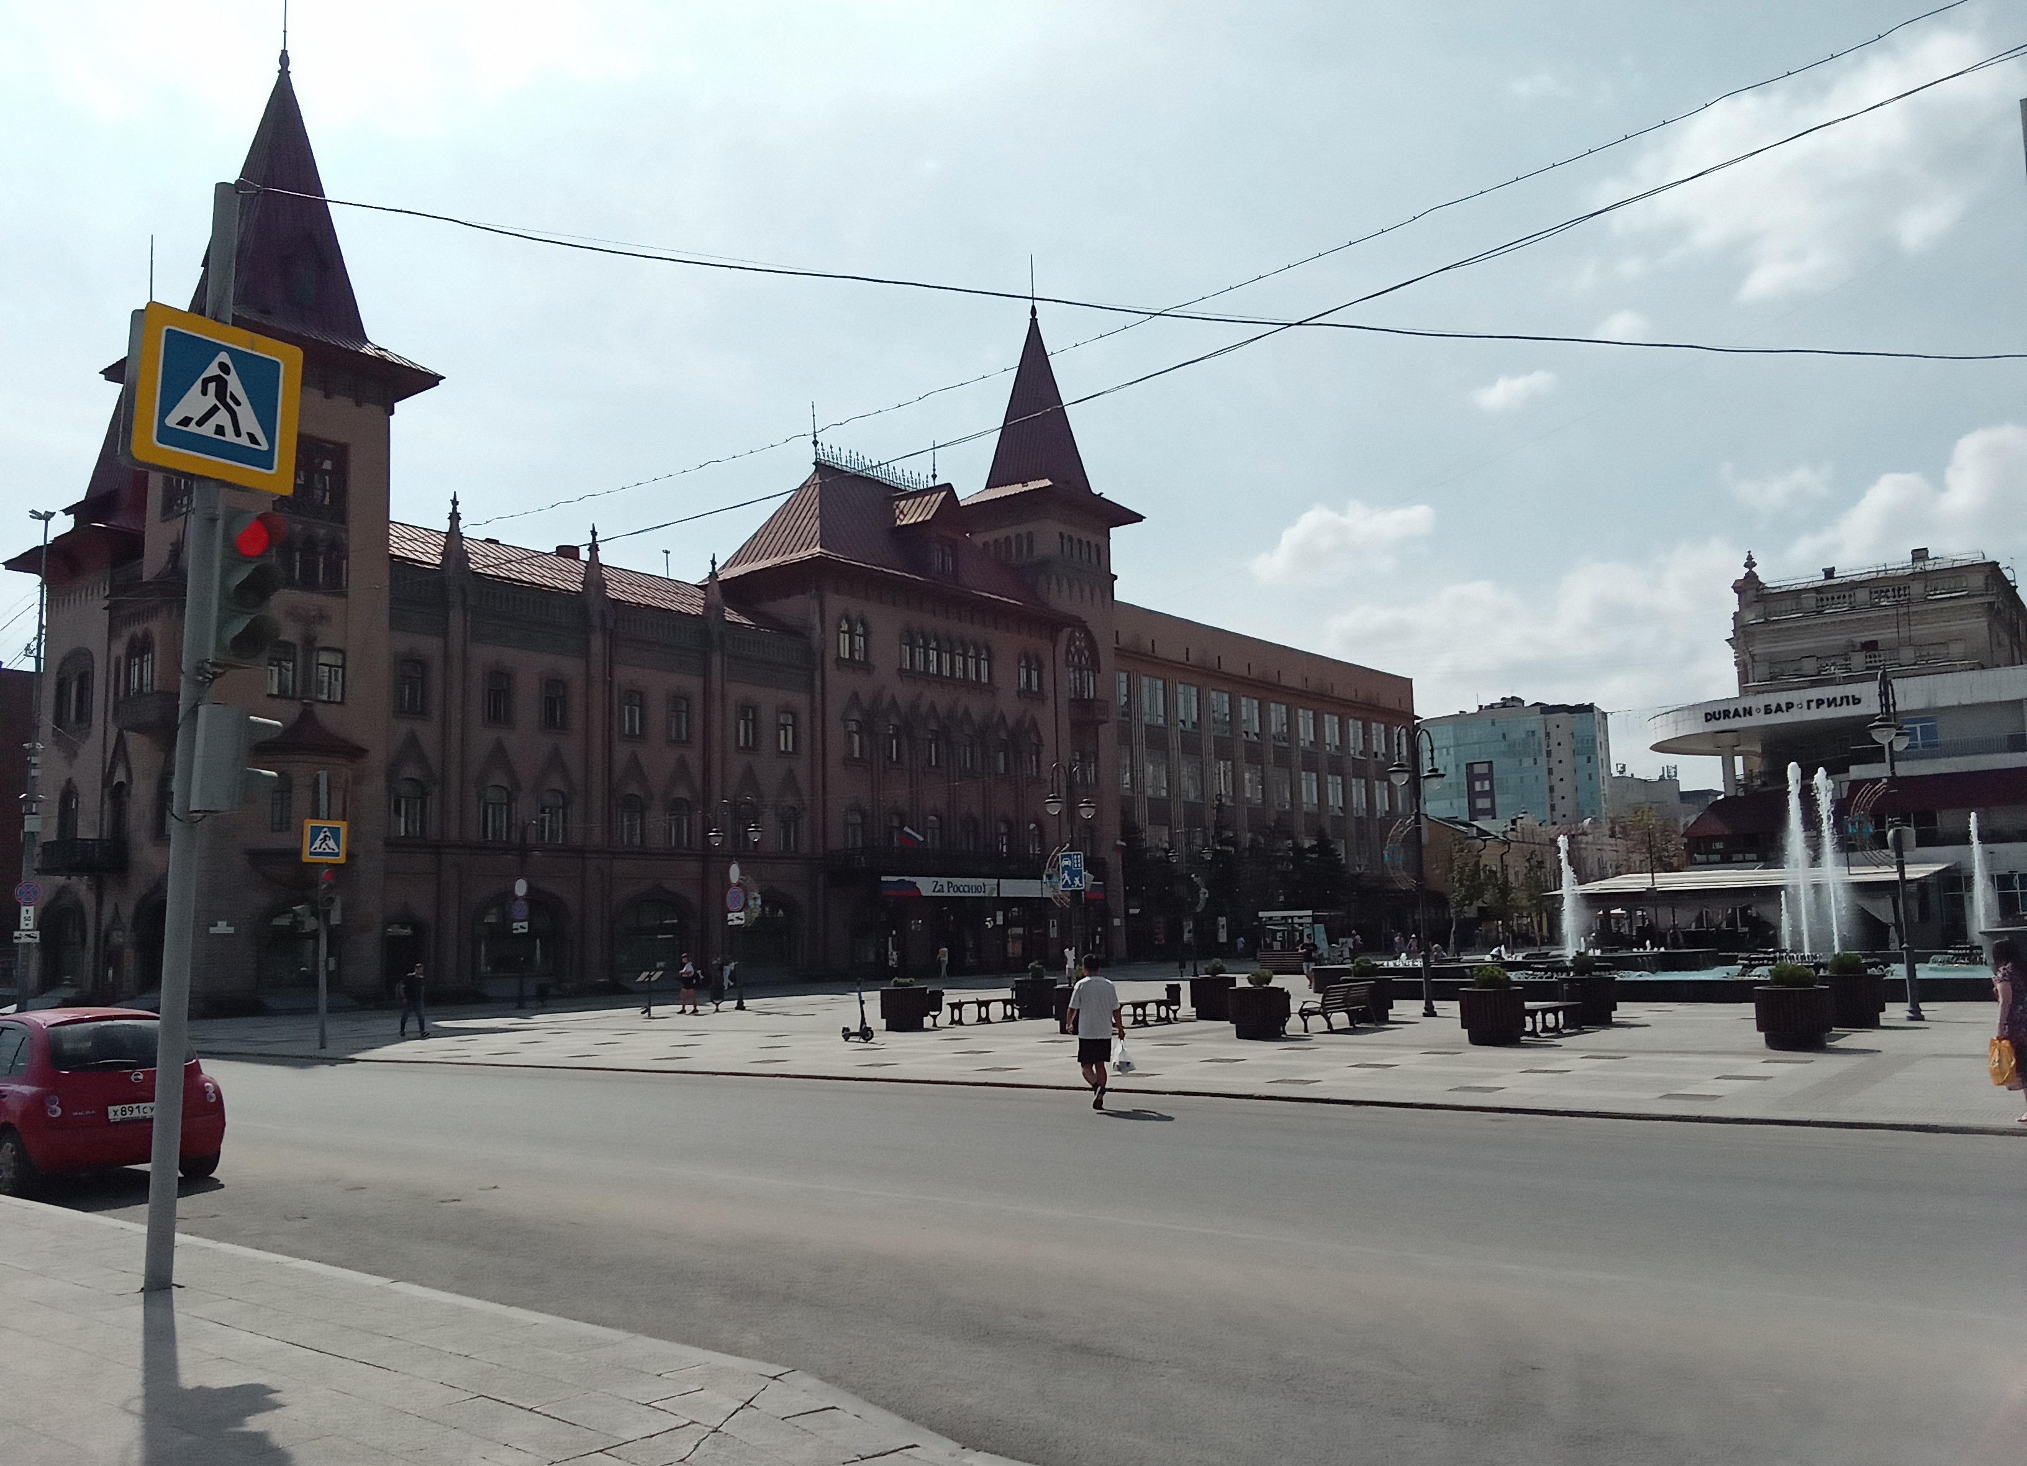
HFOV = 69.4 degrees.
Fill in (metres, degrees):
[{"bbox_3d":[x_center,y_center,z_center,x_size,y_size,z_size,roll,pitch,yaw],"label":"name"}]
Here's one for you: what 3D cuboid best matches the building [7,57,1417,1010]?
[{"bbox_3d":[-2.789,-3.570,87.048,16.000,34.472,93.330,-7,-10,38],"label":"building"}]

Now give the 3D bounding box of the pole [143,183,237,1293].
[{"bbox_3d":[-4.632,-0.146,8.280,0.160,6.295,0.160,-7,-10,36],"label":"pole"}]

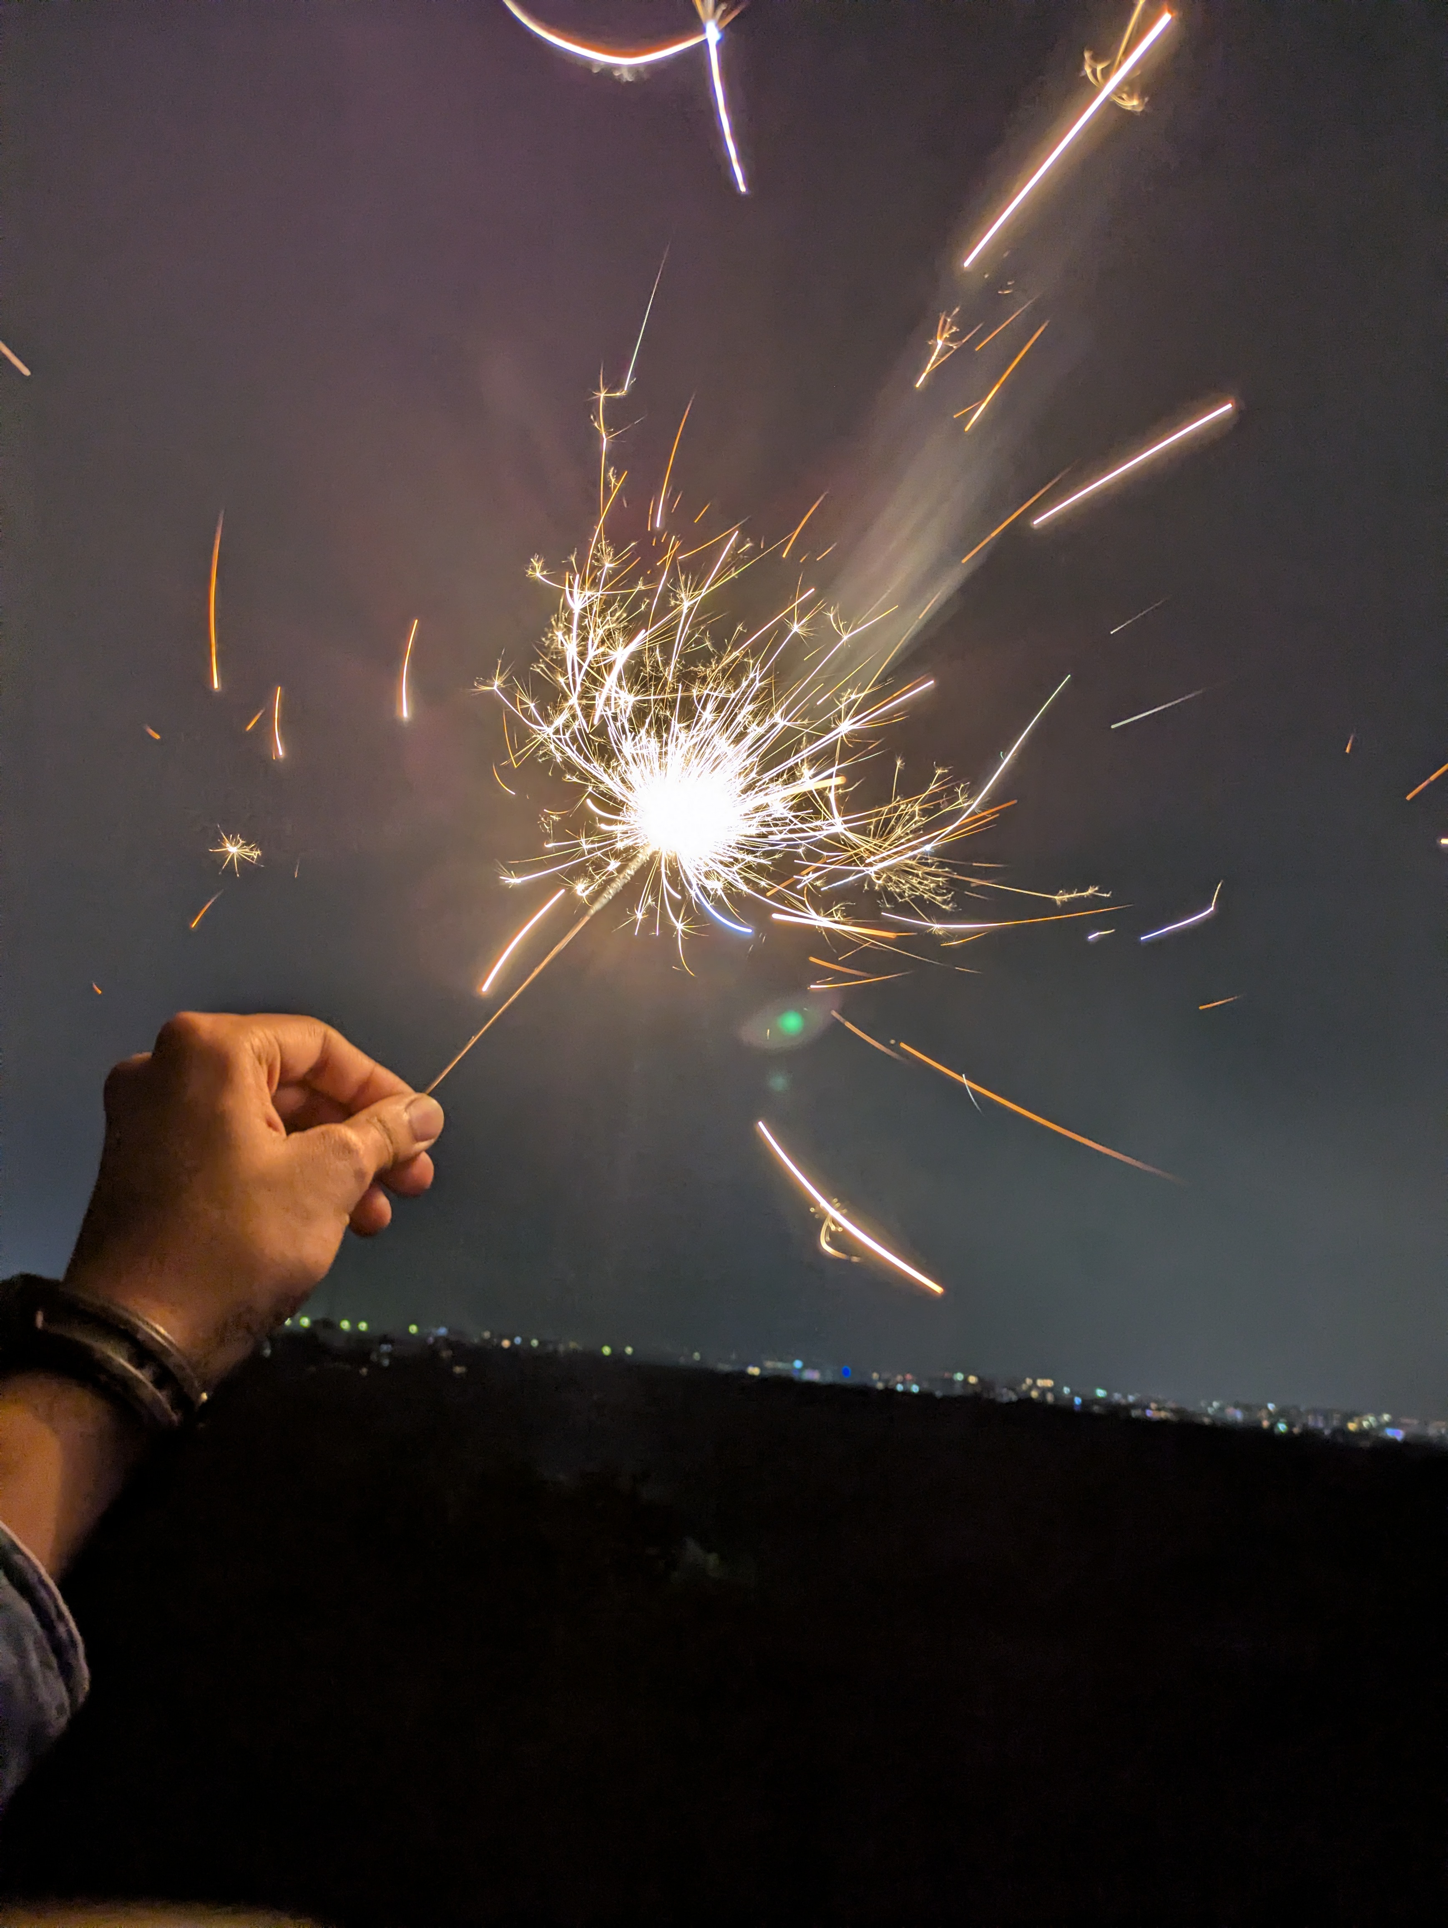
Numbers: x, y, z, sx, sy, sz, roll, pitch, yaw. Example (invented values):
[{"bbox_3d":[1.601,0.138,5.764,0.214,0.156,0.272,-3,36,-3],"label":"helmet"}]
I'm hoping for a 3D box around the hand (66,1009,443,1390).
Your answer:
[{"bbox_3d":[-0.157,0.078,0.470,0.090,0.120,0.100,-5,-22,39],"label":"hand"}]

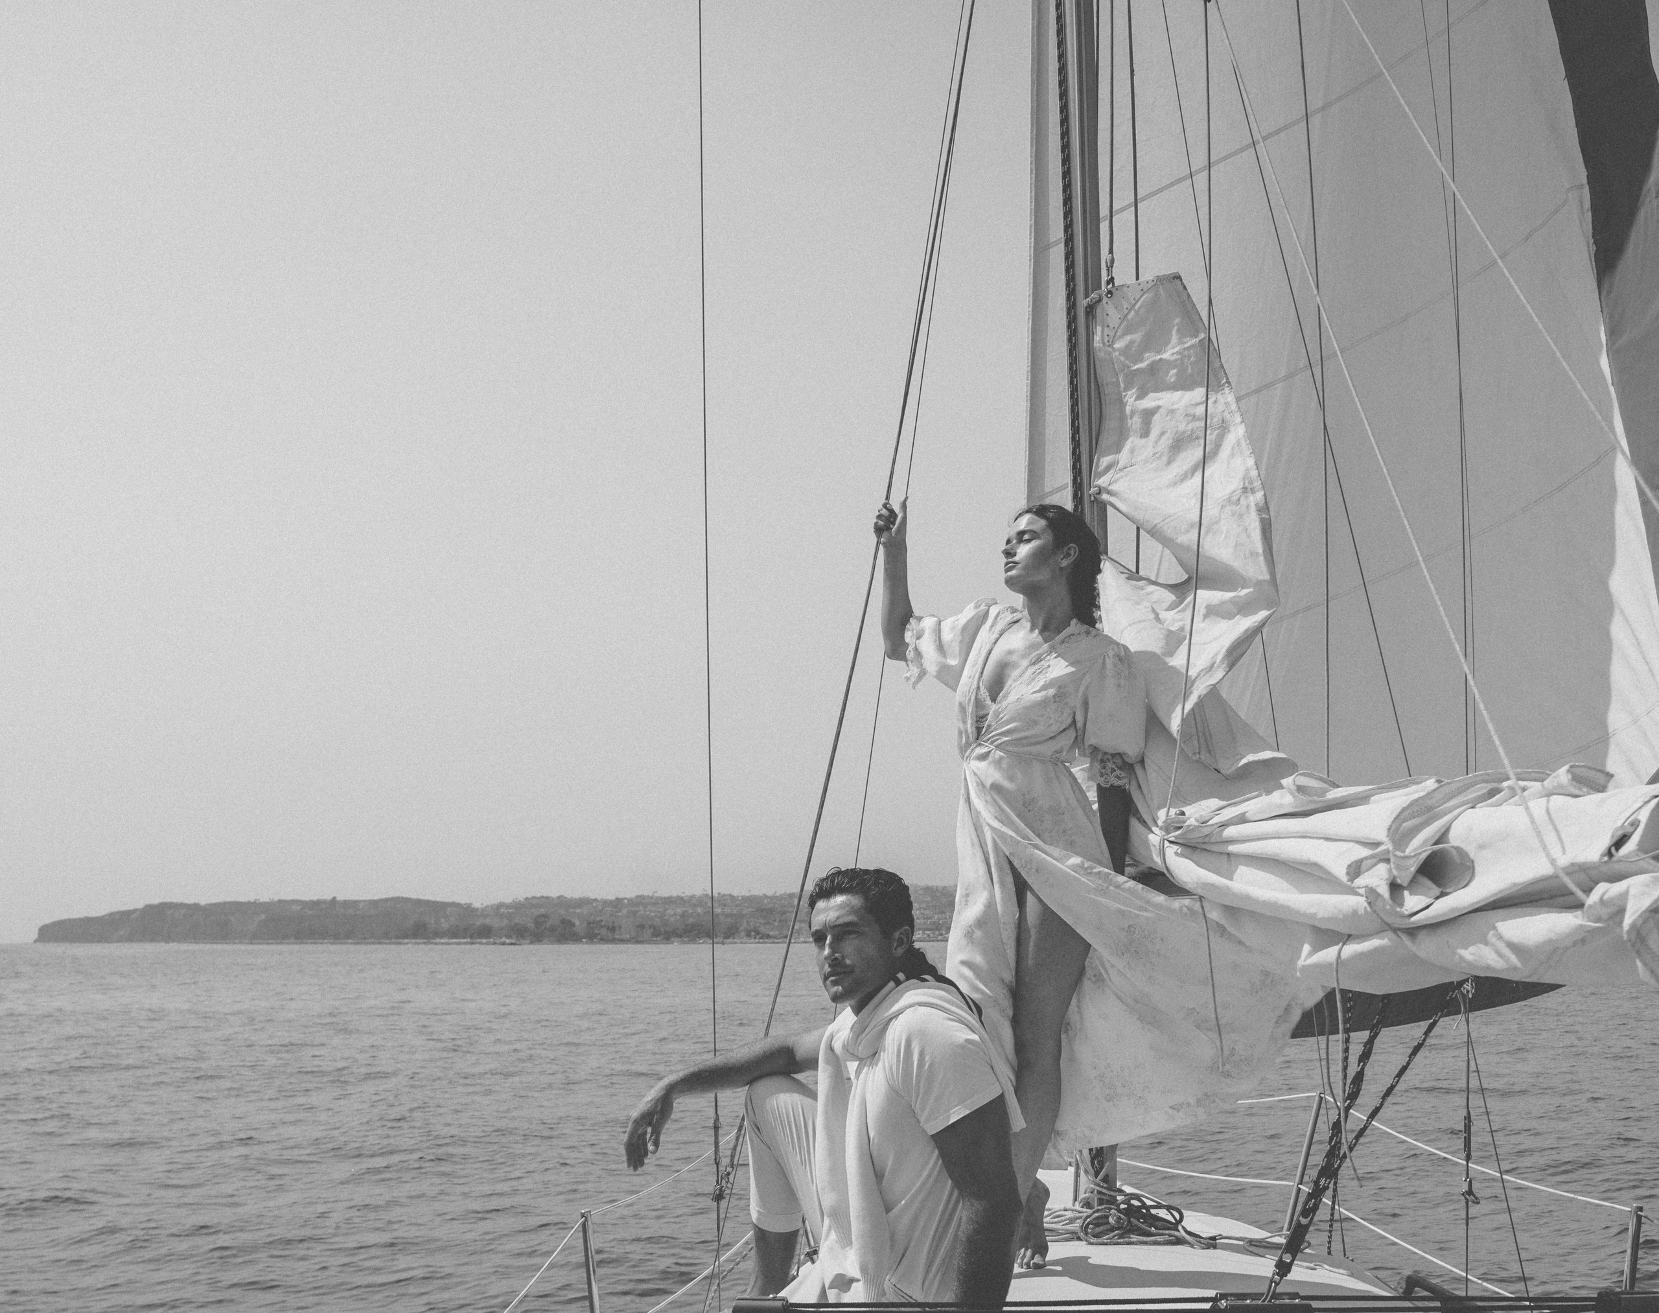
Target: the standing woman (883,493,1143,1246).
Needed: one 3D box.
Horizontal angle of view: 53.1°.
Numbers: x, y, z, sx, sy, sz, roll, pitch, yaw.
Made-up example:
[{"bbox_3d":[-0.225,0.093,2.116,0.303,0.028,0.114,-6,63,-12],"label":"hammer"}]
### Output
[{"bbox_3d":[0.415,0.491,3.904,0.420,1.730,0.640,9,-14,-43],"label":"standing woman"}]

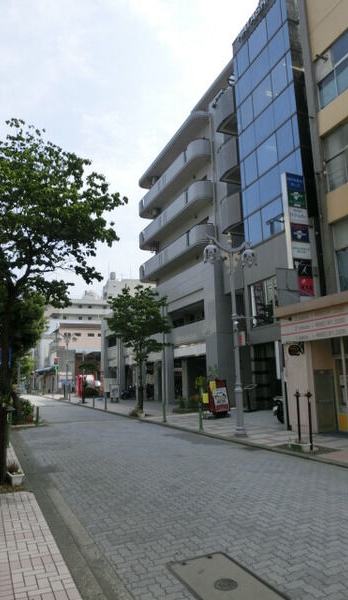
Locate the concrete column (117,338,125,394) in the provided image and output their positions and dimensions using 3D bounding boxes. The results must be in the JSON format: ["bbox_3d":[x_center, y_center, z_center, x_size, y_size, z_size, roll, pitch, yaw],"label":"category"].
[{"bbox_3d":[-4.903,6.328,39.317,0.650,5.800,0.900,3,-12,-24],"label":"concrete column"}]

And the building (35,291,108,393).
[{"bbox_3d":[-19.132,8.226,79.052,10.500,17.700,26.000,3,-12,-24],"label":"building"}]

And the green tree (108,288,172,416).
[{"bbox_3d":[-1.769,2.503,21.448,3.400,6.550,3.400,-2,-11,0],"label":"green tree"}]

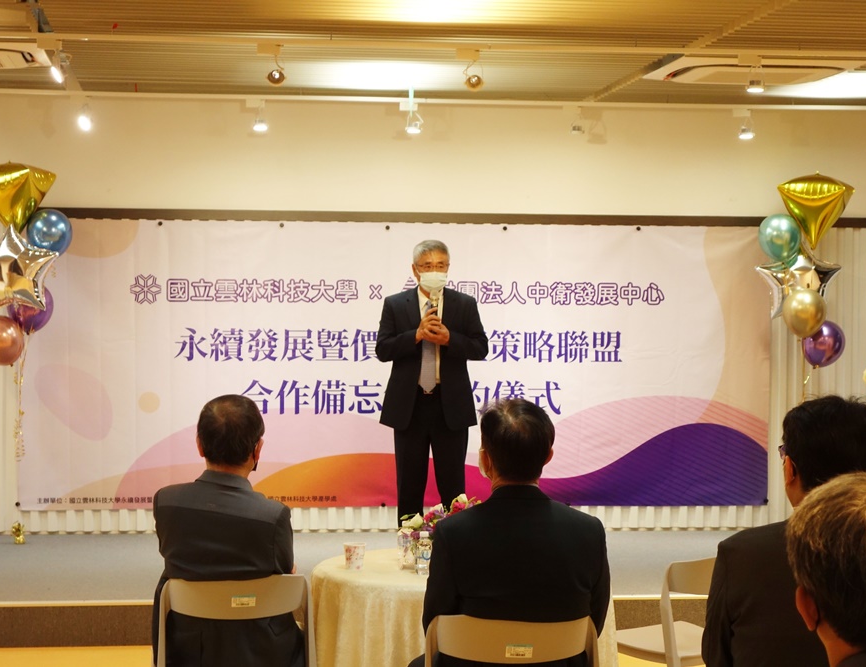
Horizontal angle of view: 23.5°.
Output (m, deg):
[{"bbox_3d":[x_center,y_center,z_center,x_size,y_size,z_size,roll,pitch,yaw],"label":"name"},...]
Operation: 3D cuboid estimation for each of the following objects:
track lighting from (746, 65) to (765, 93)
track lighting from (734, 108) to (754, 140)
[{"bbox_3d":[1.511,-1.194,9.760,0.095,0.131,0.100,0,1,-7],"label":"track lighting"},{"bbox_3d":[1.848,-1.242,12.380,0.120,0.190,0.105,0,1,-12],"label":"track lighting"}]

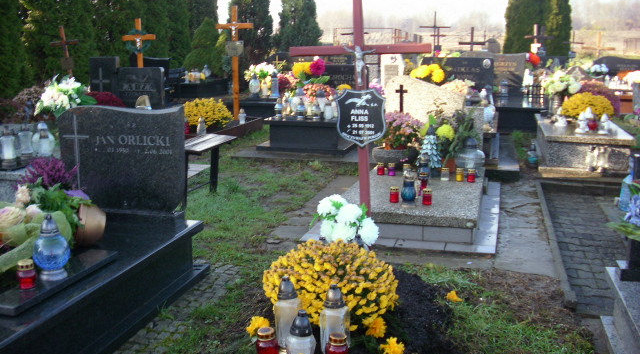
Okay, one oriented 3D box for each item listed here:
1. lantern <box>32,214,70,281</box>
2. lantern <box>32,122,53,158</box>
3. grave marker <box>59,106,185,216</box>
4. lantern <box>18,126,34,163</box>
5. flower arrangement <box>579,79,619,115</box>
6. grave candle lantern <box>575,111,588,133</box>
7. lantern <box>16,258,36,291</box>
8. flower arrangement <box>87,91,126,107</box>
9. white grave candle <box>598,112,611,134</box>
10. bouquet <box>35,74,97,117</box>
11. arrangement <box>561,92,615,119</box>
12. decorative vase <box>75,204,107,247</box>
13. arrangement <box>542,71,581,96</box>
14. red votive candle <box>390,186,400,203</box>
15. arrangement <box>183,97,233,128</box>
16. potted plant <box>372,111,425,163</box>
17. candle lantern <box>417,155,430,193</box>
[{"bbox_3d":[-1.214,0.312,3.083,0.167,0.291,0.167,3,11,14],"label":"lantern"},{"bbox_3d":[-2.405,-0.326,5.922,0.195,0.292,0.195,3,11,14],"label":"lantern"},{"bbox_3d":[-1.191,-0.117,4.122,0.786,0.610,0.080,3,12,15],"label":"grave marker"},{"bbox_3d":[-2.278,-0.256,5.326,0.120,0.289,0.120,3,12,15],"label":"lantern"},{"bbox_3d":[3.759,-1.040,9.300,0.660,0.500,0.600,3,12,15],"label":"flower arrangement"},{"bbox_3d":[3.001,-0.622,7.850,0.130,0.240,0.130,3,12,14],"label":"grave candle lantern"},{"bbox_3d":[-1.275,0.423,2.962,0.084,0.119,0.084,3,11,14],"label":"lantern"},{"bbox_3d":[-2.571,-0.857,8.200,0.550,0.420,0.520,3,12,15],"label":"flower arrangement"},{"bbox_3d":[3.238,-0.604,7.800,0.118,0.225,0.118,3,12,14],"label":"white grave candle"},{"bbox_3d":[-2.372,-0.734,6.400,0.570,0.440,0.420,3,11,15],"label":"bouquet"},{"bbox_3d":[3.382,-0.877,8.613,0.680,0.384,0.646,3,11,14],"label":"arrangement"},{"bbox_3d":[-1.263,0.271,3.780,0.210,0.235,0.235,1,8,-41],"label":"decorative vase"},{"bbox_3d":[3.142,-1.210,8.900,0.480,0.370,0.430,3,12,14],"label":"arrangement"},{"bbox_3d":[0.585,0.138,5.300,0.072,0.125,0.072,3,11,15],"label":"red votive candle"},{"bbox_3d":[-1.513,-0.847,9.200,0.680,0.460,0.640,3,12,15],"label":"arrangement"},{"bbox_3d":[0.748,-0.362,6.600,0.480,0.500,0.450,3,12,14],"label":"potted plant"},{"bbox_3d":[0.897,-0.067,5.846,0.109,0.263,0.109,3,11,14],"label":"candle lantern"}]

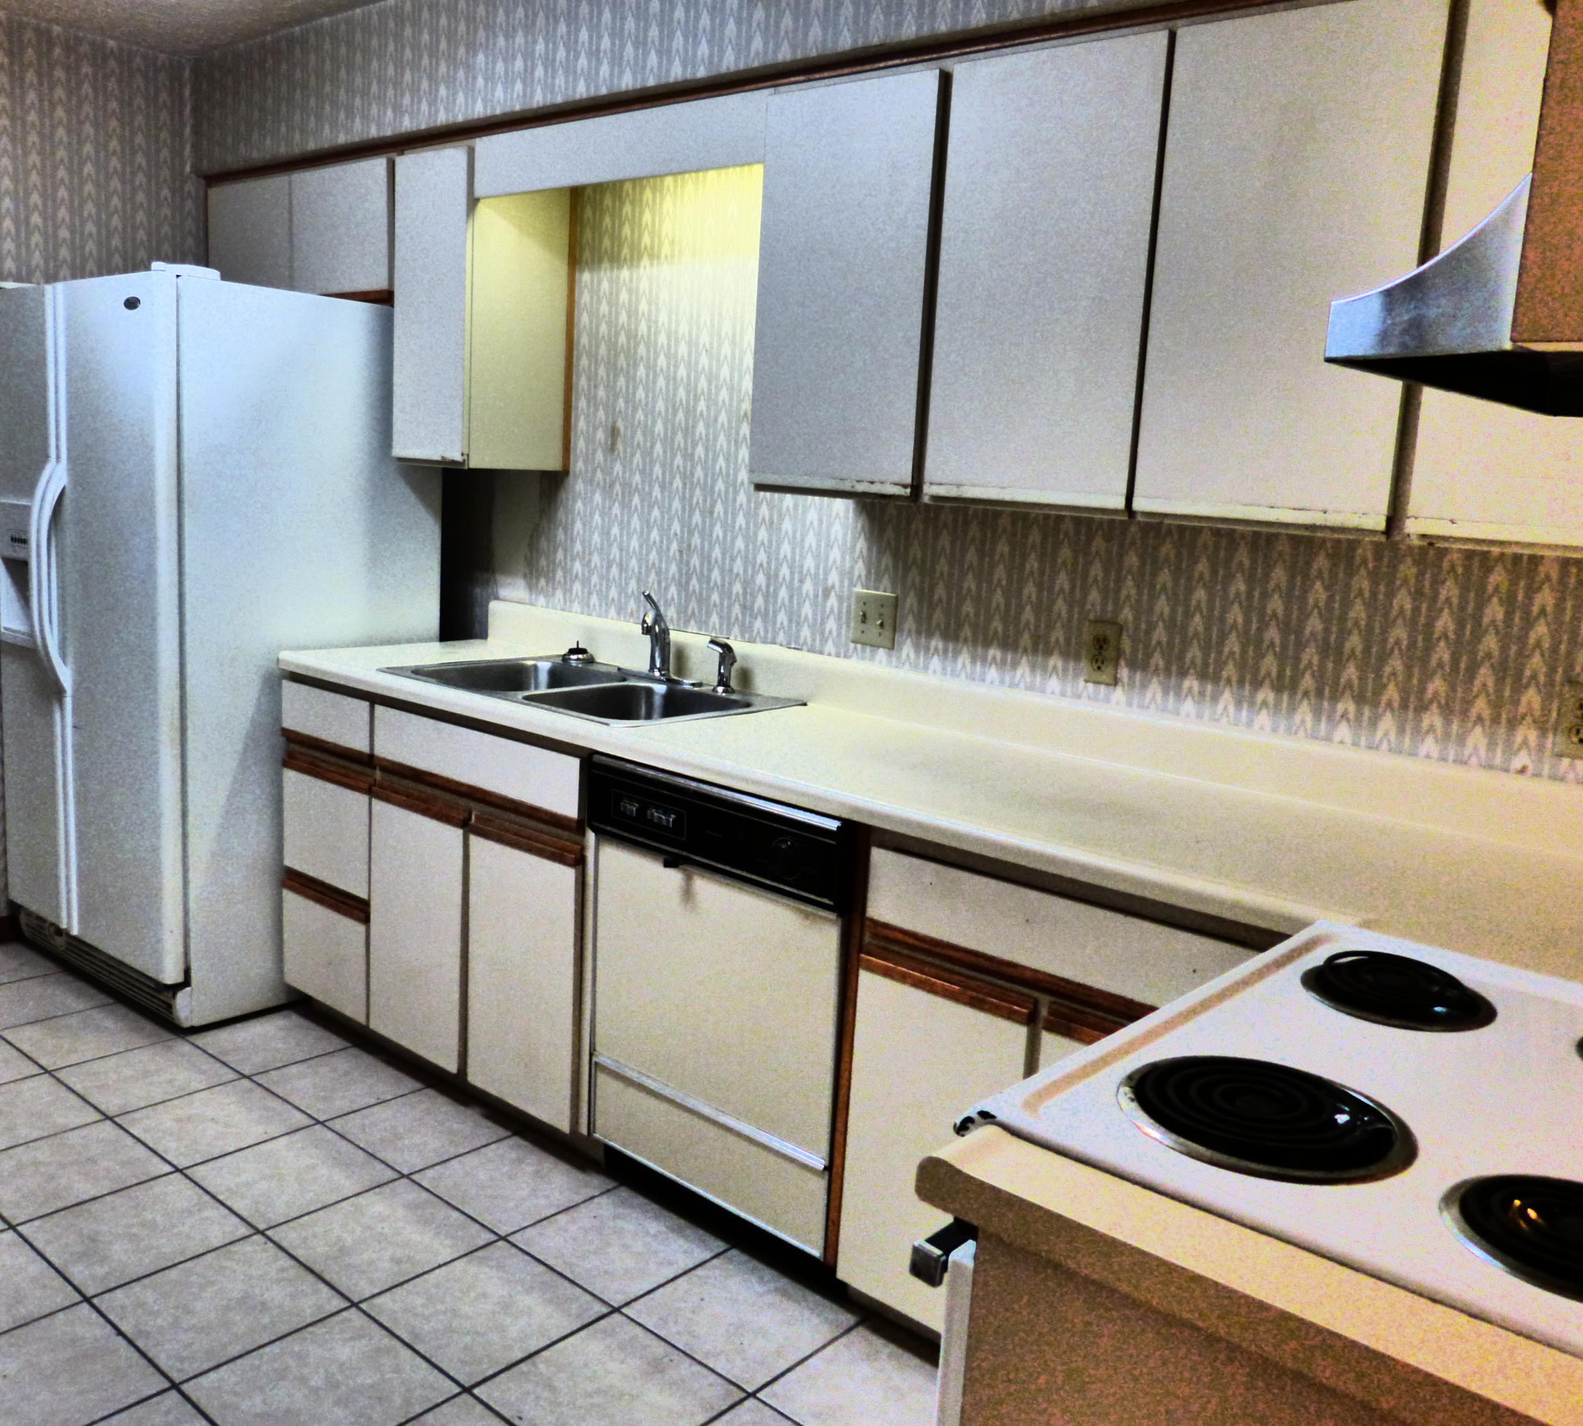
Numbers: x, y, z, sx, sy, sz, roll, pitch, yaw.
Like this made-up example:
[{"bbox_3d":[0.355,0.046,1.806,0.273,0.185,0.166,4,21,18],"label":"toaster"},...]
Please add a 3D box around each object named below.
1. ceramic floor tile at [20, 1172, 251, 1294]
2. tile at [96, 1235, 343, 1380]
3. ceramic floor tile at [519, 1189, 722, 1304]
[{"bbox_3d":[-1.177,0.941,2.478,0.299,0.010,0.299,12,12,39],"label":"ceramic floor tile"},{"bbox_3d":[-0.936,0.975,2.259,0.304,0.010,0.300,11,12,40],"label":"tile"},{"bbox_3d":[-0.315,0.970,2.507,0.304,0.010,0.279,11,12,40],"label":"ceramic floor tile"}]

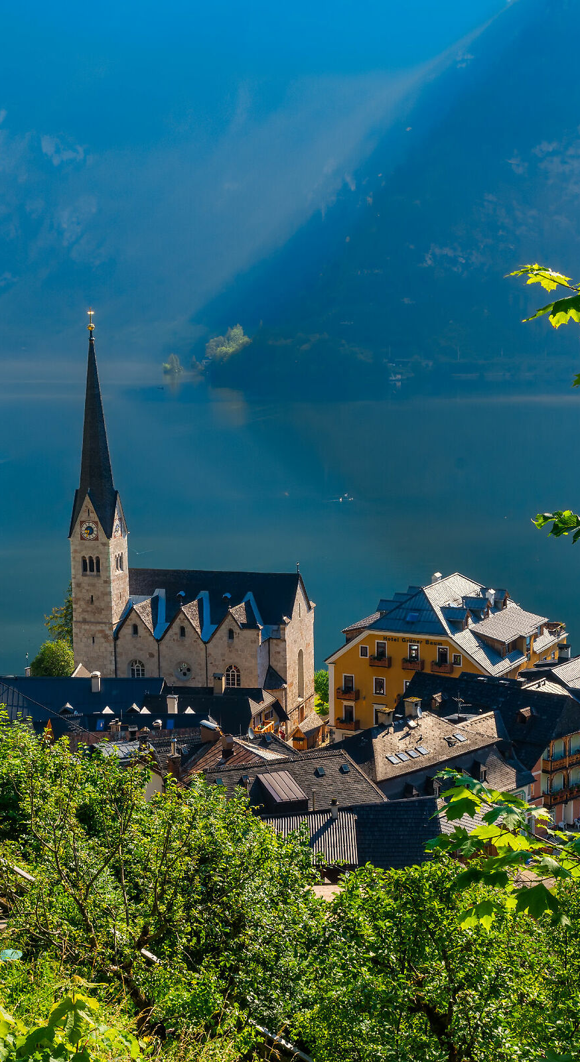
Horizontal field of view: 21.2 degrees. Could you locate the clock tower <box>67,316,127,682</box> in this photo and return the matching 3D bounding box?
[{"bbox_3d":[-21.211,-0.650,170.739,5.100,46.670,5.100,1,9,16],"label":"clock tower"}]

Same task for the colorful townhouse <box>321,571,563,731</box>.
[{"bbox_3d":[17.473,14.136,170.051,19.200,18.700,22.000,4,10,29],"label":"colorful townhouse"}]

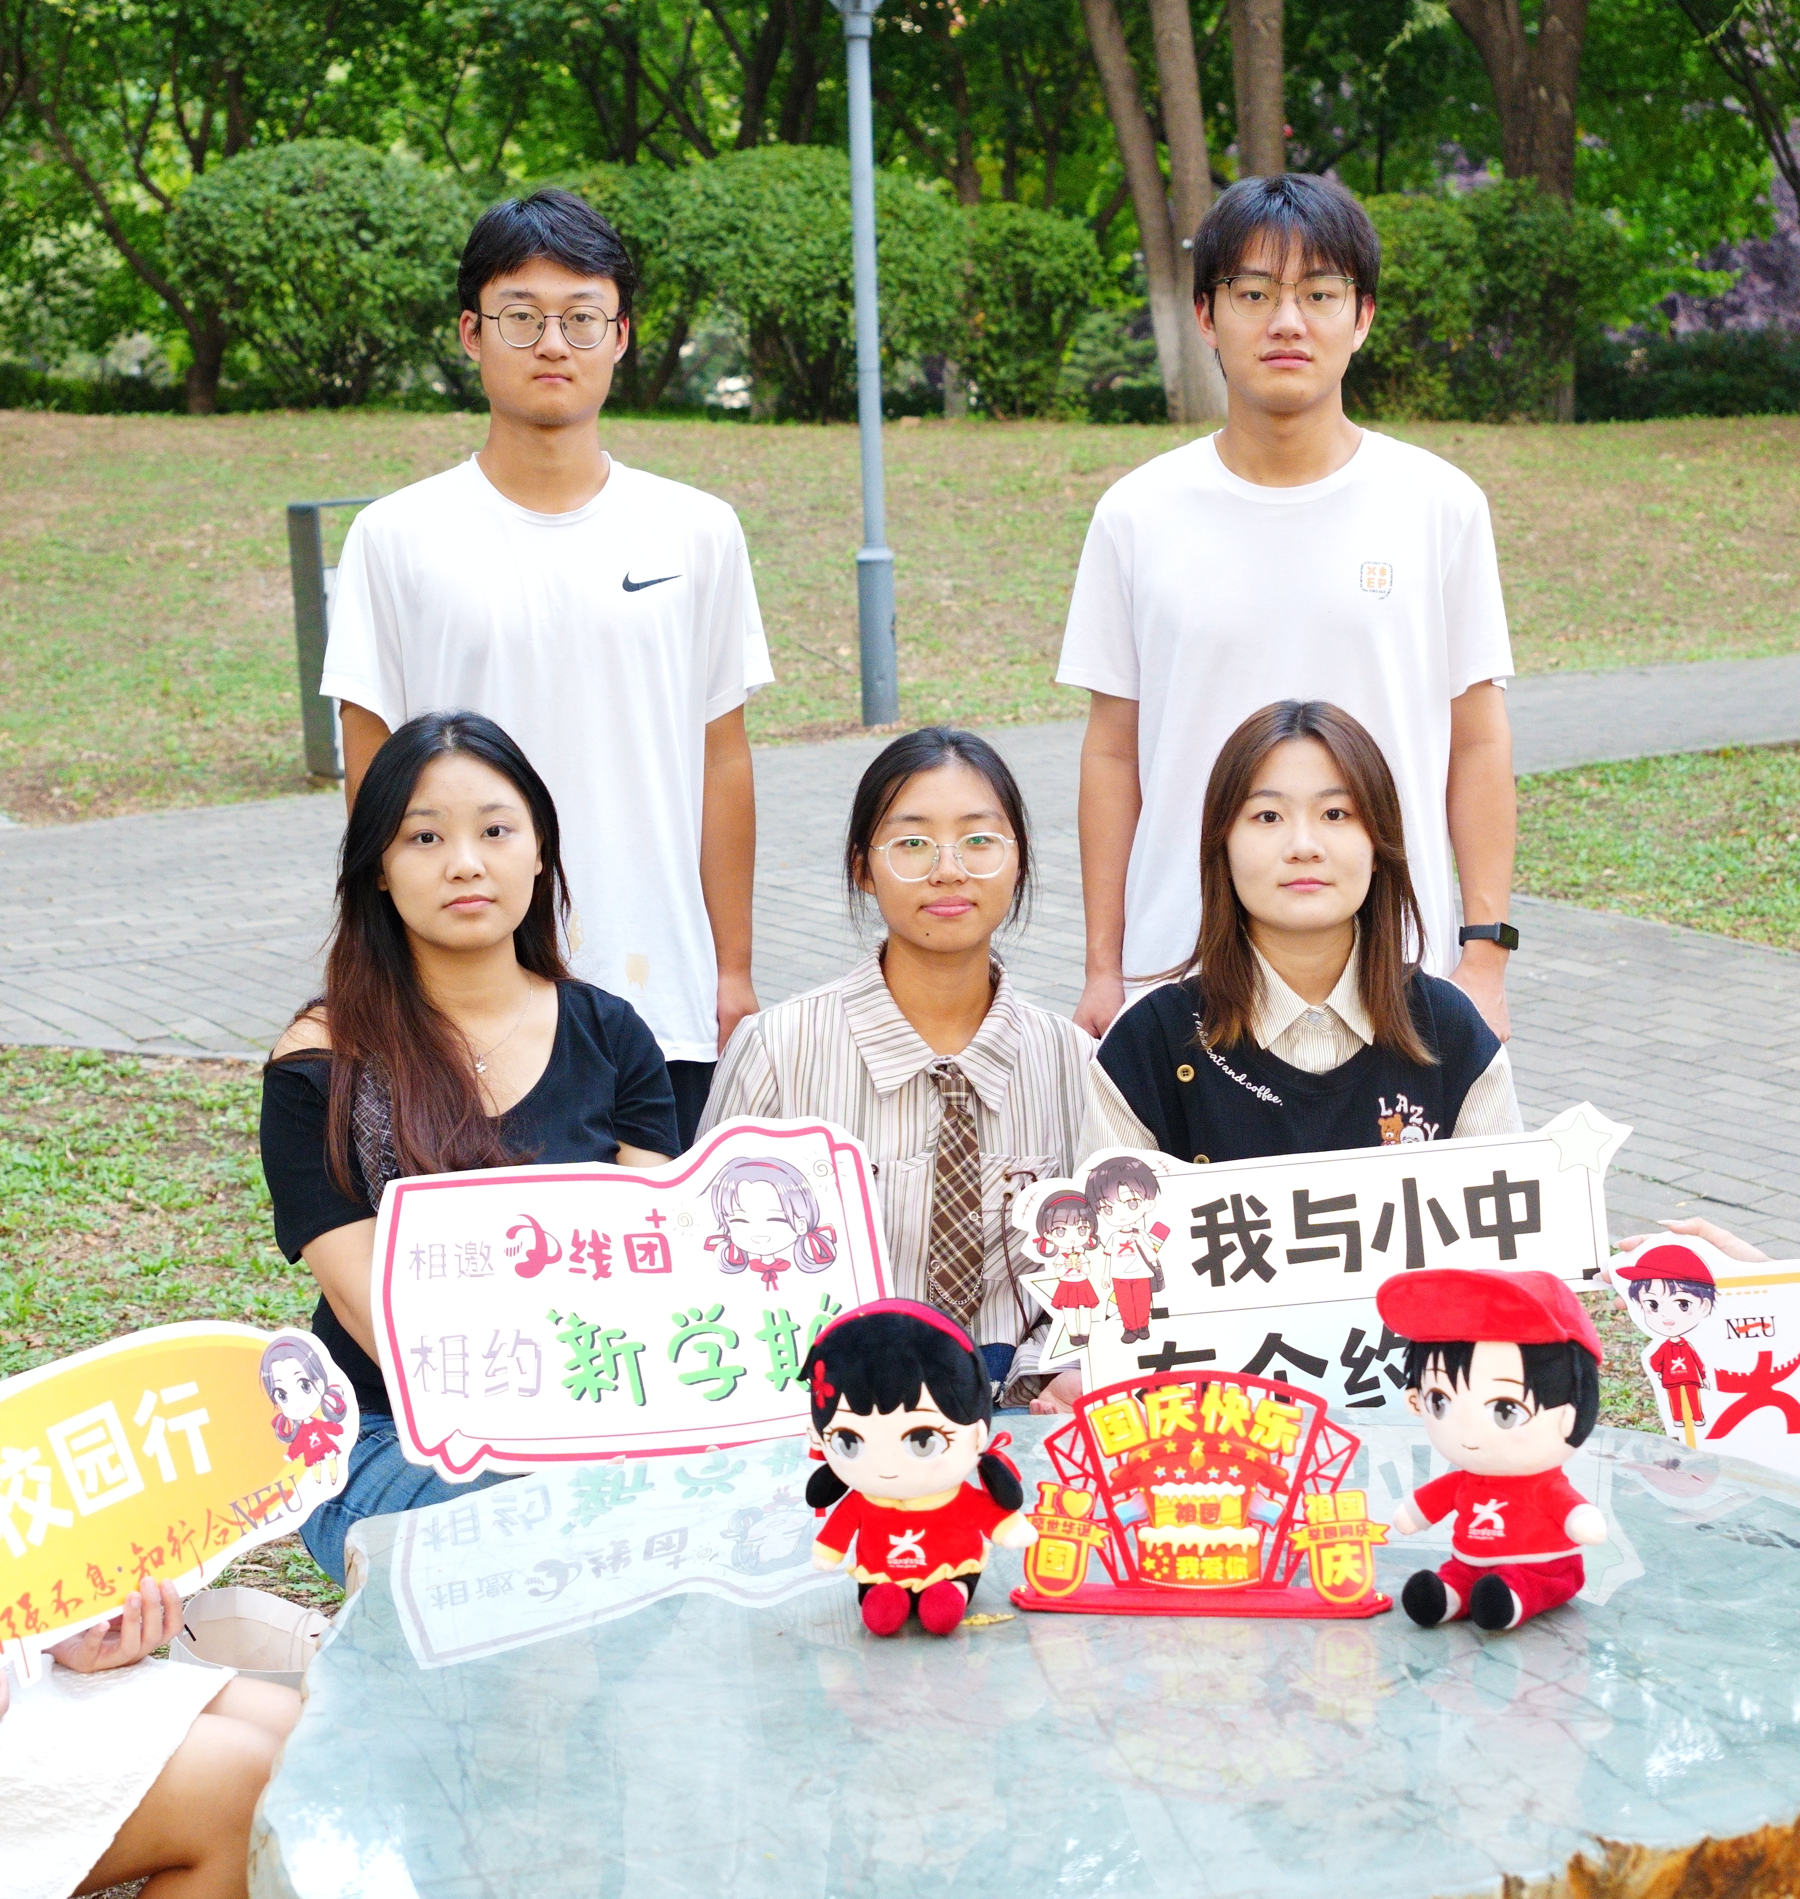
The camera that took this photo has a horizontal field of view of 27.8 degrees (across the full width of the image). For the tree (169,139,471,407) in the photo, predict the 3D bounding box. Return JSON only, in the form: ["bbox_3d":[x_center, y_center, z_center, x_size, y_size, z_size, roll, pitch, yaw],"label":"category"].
[{"bbox_3d":[-3.743,-4.370,23.500,1.850,1.700,1.800,-2,10,0],"label":"tree"}]

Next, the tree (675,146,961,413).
[{"bbox_3d":[-0.546,-4.312,23.500,1.850,1.750,1.800,-2,10,0],"label":"tree"}]

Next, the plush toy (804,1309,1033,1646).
[{"bbox_3d":[0.017,0.378,2.743,0.165,0.240,0.140,0,10,9],"label":"plush toy"}]

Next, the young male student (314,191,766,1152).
[{"bbox_3d":[-0.372,0.032,4.259,0.510,1.800,0.300,-3,10,-3],"label":"young male student"}]

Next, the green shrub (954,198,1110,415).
[{"bbox_3d":[0.826,-4.147,23.500,1.150,1.400,1.200,-2,10,0],"label":"green shrub"}]

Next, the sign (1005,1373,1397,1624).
[{"bbox_3d":[0.223,0.404,2.726,0.280,0.180,0.050,-1,10,5],"label":"sign"}]

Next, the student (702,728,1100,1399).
[{"bbox_3d":[0.040,0.422,3.550,0.460,1.250,0.680,-2,10,-1],"label":"student"}]

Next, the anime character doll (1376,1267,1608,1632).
[{"bbox_3d":[0.445,0.364,2.712,0.160,0.250,0.165,4,11,29],"label":"anime character doll"}]

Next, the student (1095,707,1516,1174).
[{"bbox_3d":[0.401,0.417,3.453,0.470,1.270,0.680,-1,10,3],"label":"student"}]

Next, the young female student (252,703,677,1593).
[{"bbox_3d":[-0.374,0.454,3.366,0.460,1.280,0.700,-3,10,-5],"label":"young female student"}]

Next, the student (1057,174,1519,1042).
[{"bbox_3d":[0.447,0.032,4.128,0.510,1.790,0.300,-1,10,5],"label":"student"}]

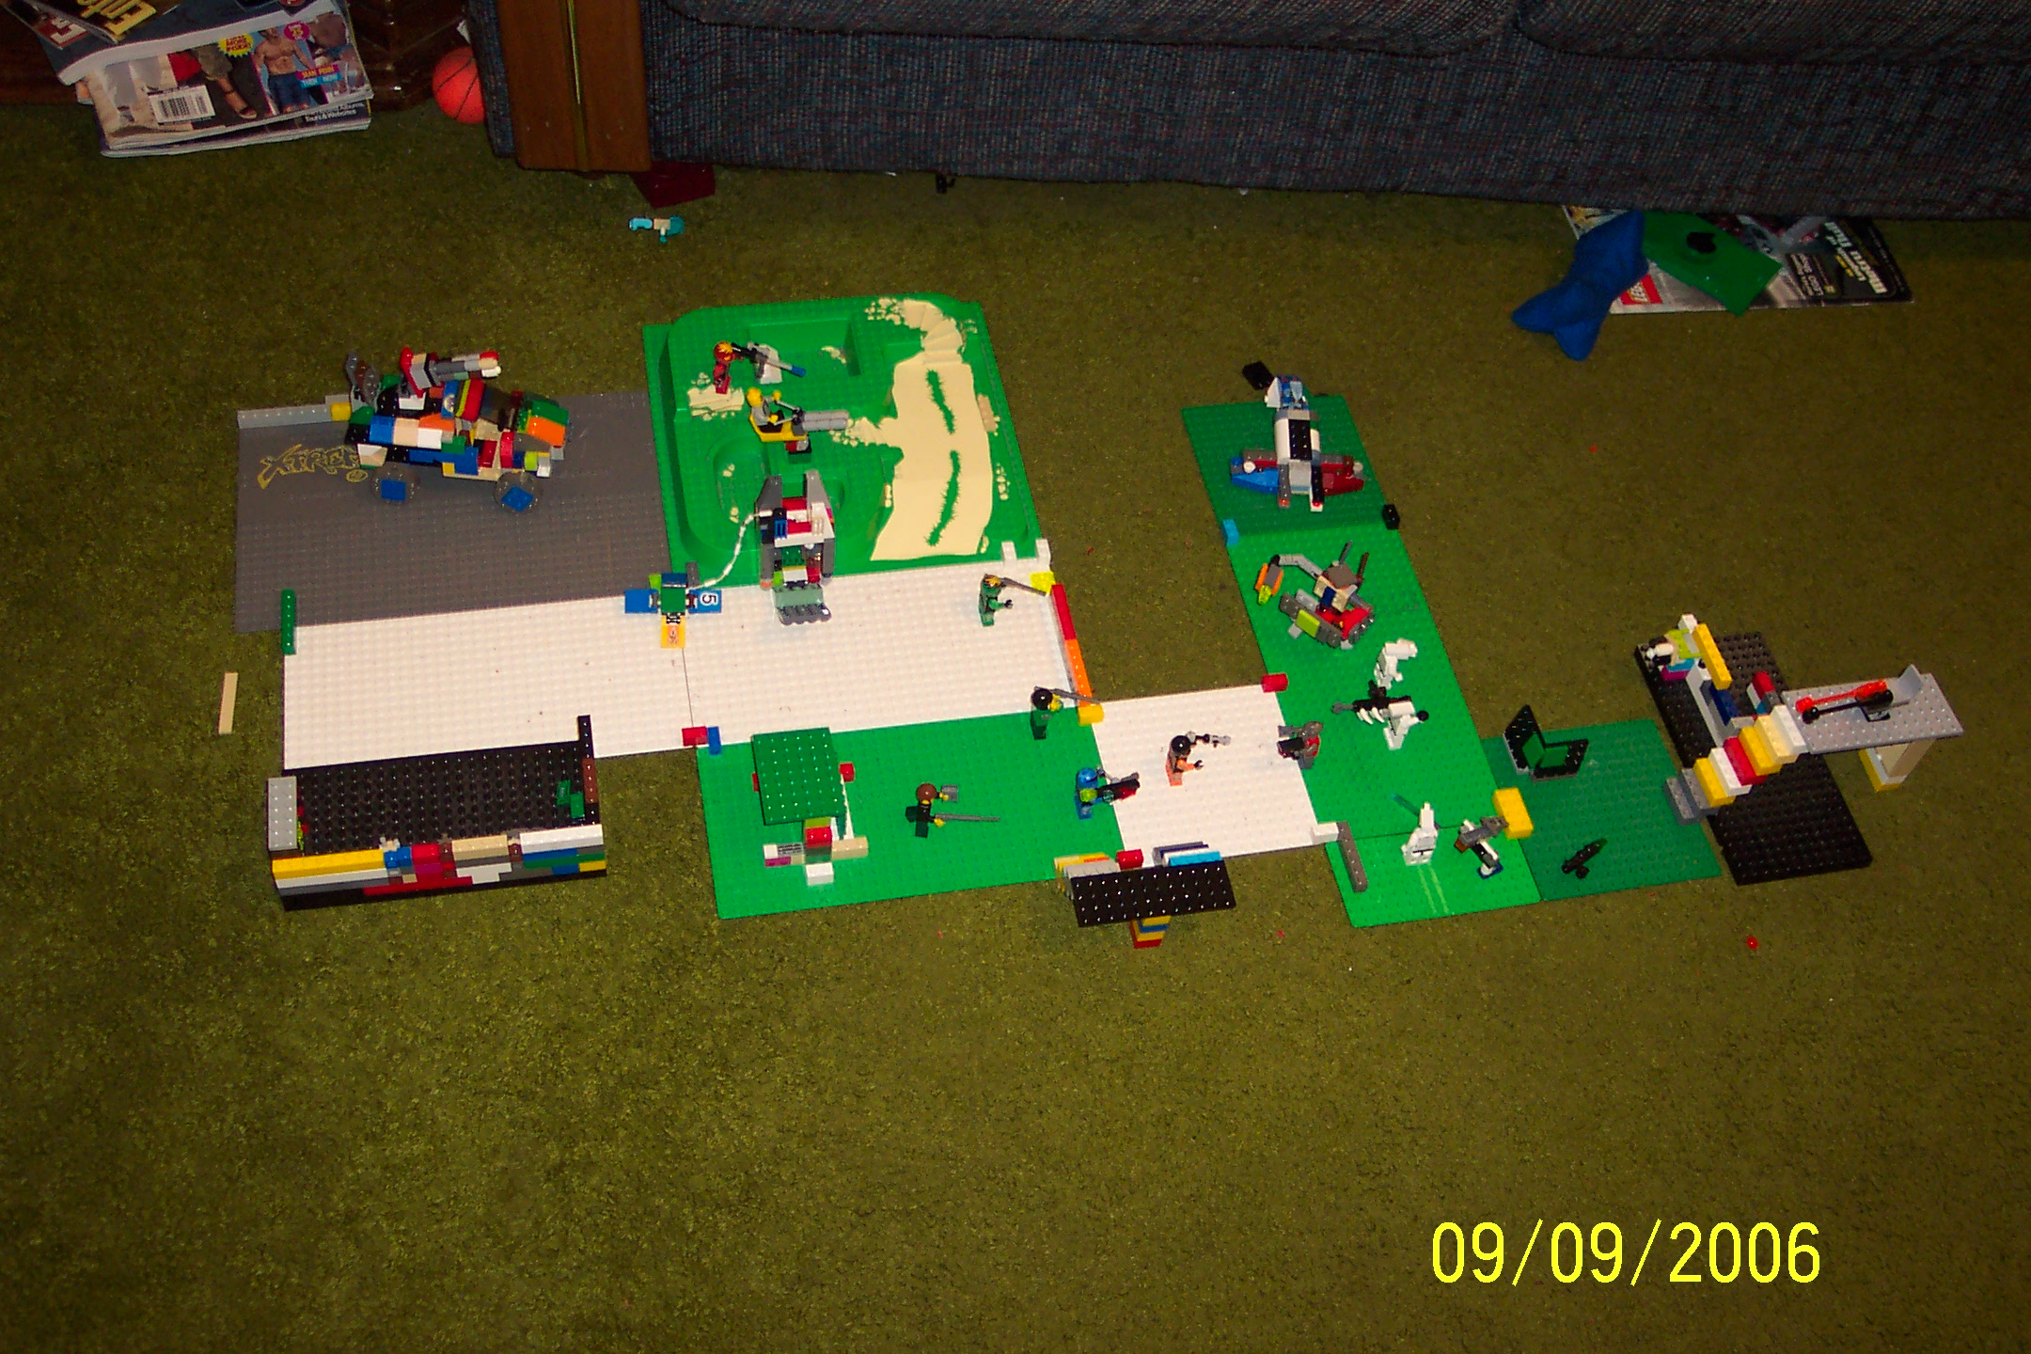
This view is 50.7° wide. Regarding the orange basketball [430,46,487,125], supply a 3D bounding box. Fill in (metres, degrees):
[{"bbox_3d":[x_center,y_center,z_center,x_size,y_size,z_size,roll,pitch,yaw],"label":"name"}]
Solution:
[{"bbox_3d":[-0.430,-0.468,1.698,0.059,0.059,0.059,9,53,0],"label":"orange basketball"}]

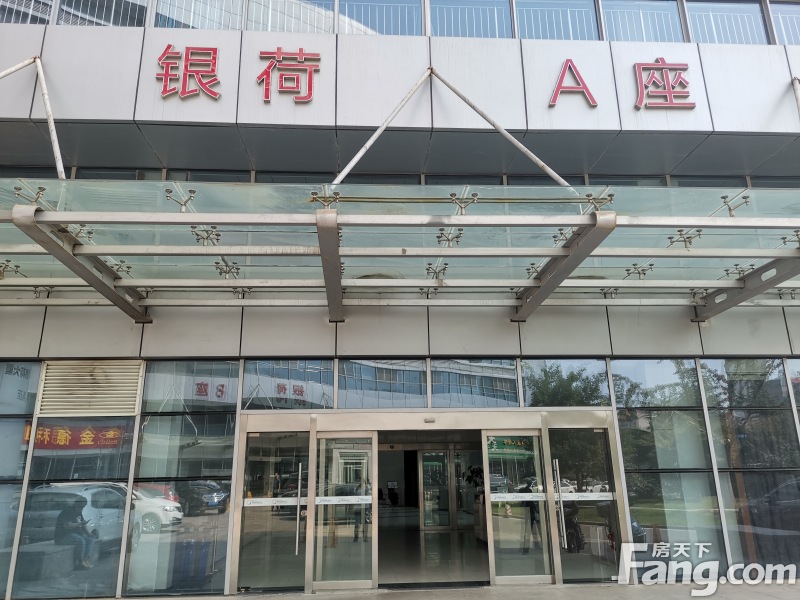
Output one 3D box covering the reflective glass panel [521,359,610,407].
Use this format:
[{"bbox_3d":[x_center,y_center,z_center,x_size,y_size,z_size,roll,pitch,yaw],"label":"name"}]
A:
[{"bbox_3d":[2.538,1.264,9.166,1.333,0.738,0.040,0,-17,-3],"label":"reflective glass panel"}]

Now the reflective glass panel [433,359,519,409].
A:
[{"bbox_3d":[1.184,1.341,9.570,1.392,0.754,0.060,0,-18,-3],"label":"reflective glass panel"}]

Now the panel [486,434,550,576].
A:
[{"bbox_3d":[1.723,3.000,8.781,0.933,2.113,0.060,0,-17,-4],"label":"panel"}]

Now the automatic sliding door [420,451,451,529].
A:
[{"bbox_3d":[1.013,5.295,16.757,0.917,2.140,0.060,0,-17,-4],"label":"automatic sliding door"}]

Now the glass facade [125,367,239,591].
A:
[{"bbox_3d":[-3.044,2.433,8.493,1.341,3.168,0.070,0,-17,-4],"label":"glass facade"}]

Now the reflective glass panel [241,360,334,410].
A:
[{"bbox_3d":[-1.743,1.335,9.406,1.425,0.760,0.060,0,-18,-3],"label":"reflective glass panel"}]

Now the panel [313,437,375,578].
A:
[{"bbox_3d":[-0.768,2.944,8.513,0.904,2.103,0.070,0,-17,-4],"label":"panel"}]

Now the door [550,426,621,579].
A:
[{"bbox_3d":[2.679,2.937,8.699,0.886,2.112,0.060,0,-17,-4],"label":"door"}]

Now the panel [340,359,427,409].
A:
[{"bbox_3d":[-0.254,1.278,9.126,1.356,0.746,0.060,0,-17,-4],"label":"panel"}]

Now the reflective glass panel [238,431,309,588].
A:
[{"bbox_3d":[-1.772,2.976,8.508,0.910,2.157,0.060,0,-17,-4],"label":"reflective glass panel"}]

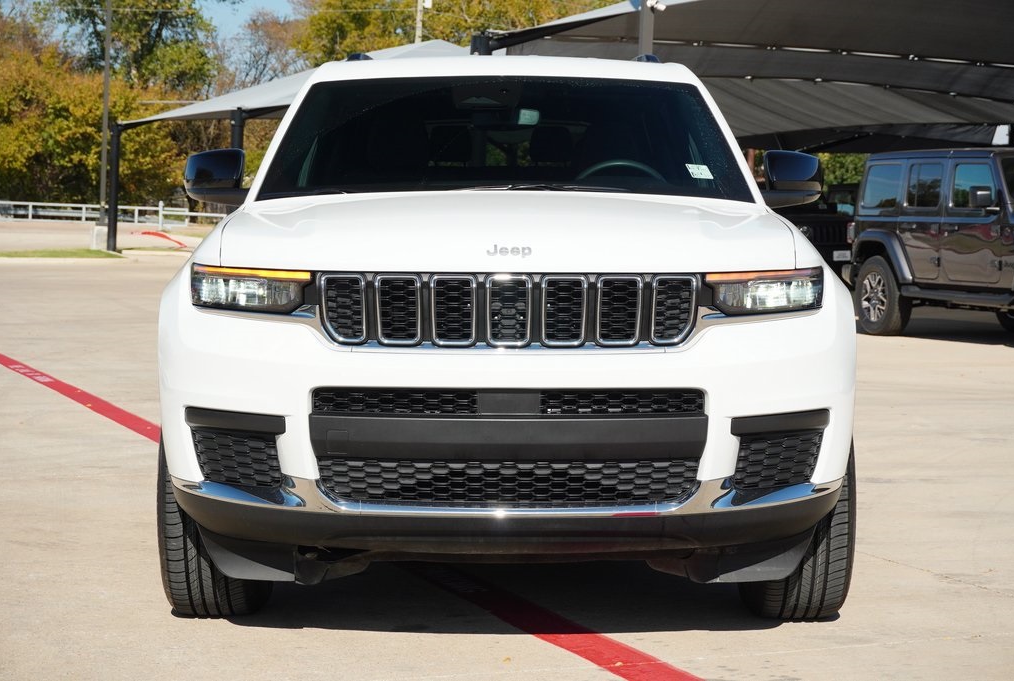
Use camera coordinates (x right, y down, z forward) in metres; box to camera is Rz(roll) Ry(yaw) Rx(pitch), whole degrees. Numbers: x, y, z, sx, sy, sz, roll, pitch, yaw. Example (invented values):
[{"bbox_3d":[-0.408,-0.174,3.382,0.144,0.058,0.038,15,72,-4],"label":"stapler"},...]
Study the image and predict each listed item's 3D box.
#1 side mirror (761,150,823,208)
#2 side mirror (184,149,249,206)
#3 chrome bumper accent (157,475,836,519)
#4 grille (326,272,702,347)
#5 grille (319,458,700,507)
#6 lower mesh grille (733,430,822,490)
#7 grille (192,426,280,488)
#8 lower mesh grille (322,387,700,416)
[{"bbox_3d":[0.954,-0.544,7.200,0.225,0.195,0.170,0,3,-1],"label":"side mirror"},{"bbox_3d":[-0.972,-0.551,7.200,0.225,0.195,0.170,0,3,-1],"label":"side mirror"},{"bbox_3d":[0.005,0.386,5.473,1.776,0.087,0.391,0,3,-1],"label":"chrome bumper accent"},{"bbox_3d":[0.002,-0.077,5.365,0.952,0.190,0.121,0,3,-1],"label":"grille"},{"bbox_3d":[0.007,0.349,5.376,0.964,0.115,0.118,0,3,-1],"label":"grille"},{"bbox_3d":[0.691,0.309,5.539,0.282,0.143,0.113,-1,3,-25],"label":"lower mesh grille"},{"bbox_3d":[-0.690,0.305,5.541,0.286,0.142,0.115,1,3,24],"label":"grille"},{"bbox_3d":[0.002,0.153,5.389,0.997,0.070,0.111,0,3,-1],"label":"lower mesh grille"}]

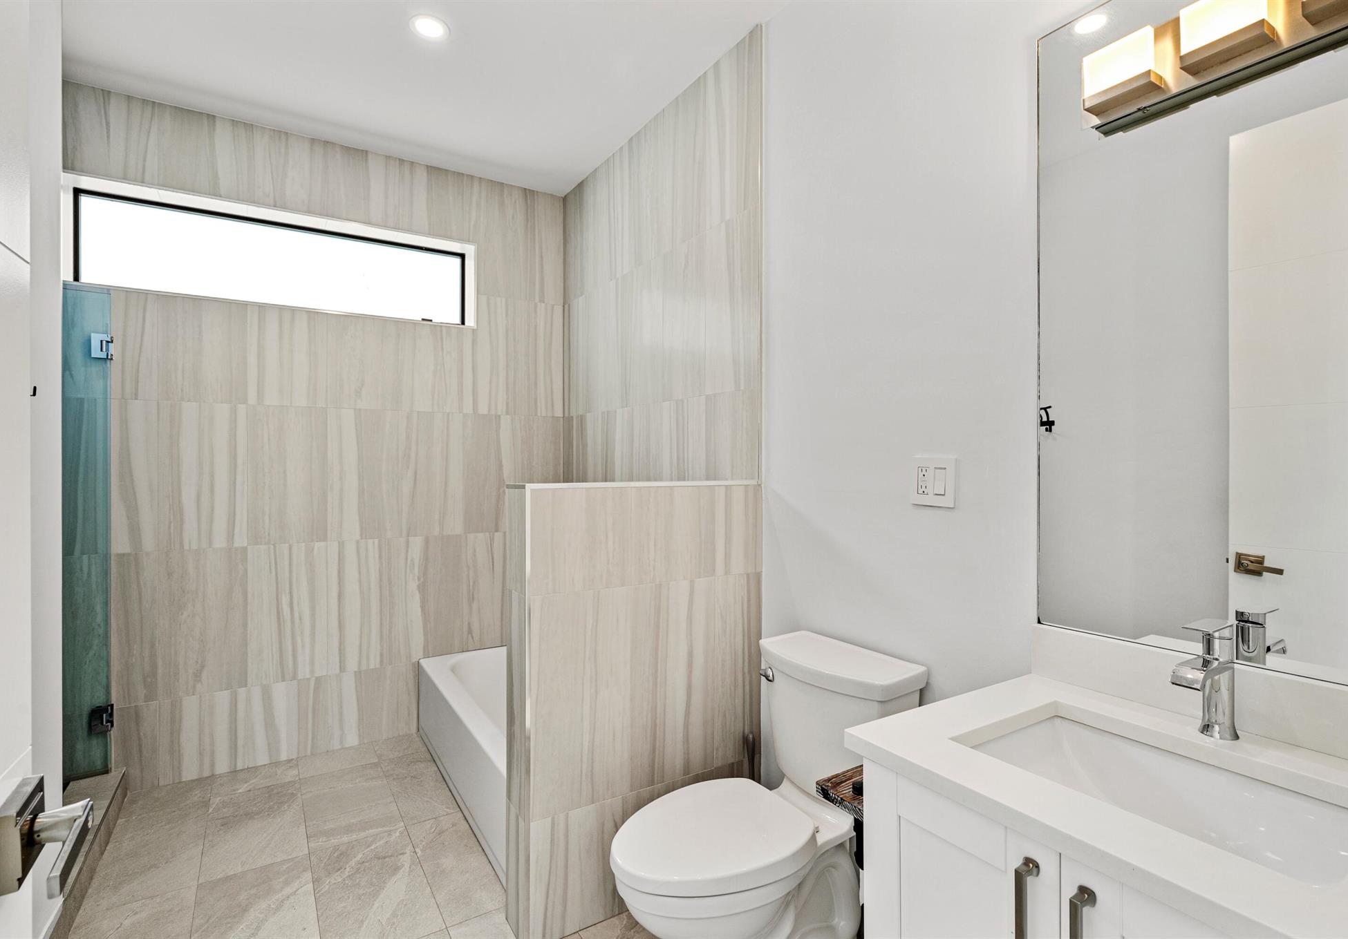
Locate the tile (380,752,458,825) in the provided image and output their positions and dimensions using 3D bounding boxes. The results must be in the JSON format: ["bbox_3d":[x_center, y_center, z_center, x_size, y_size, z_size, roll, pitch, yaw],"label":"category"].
[{"bbox_3d":[-1.041,1.285,2.560,0.202,0.012,0.605,0,0,-33],"label":"tile"}]

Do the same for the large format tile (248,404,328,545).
[{"bbox_3d":[-1.702,0.023,2.779,0.304,0.610,0.012,0,0,-33],"label":"large format tile"}]

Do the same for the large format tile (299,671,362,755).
[{"bbox_3d":[-1.568,1.110,2.863,0.247,0.345,0.012,0,0,-33],"label":"large format tile"}]

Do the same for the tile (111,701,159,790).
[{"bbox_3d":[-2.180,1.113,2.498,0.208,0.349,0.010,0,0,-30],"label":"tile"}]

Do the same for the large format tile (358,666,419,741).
[{"bbox_3d":[-1.359,1.110,2.998,0.260,0.345,0.012,0,0,-33],"label":"large format tile"}]

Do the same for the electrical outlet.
[{"bbox_3d":[0.632,0.031,1.537,0.010,0.119,0.117,0,0,-33],"label":"electrical outlet"}]

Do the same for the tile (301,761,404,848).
[{"bbox_3d":[-1.257,1.293,2.436,0.302,0.010,0.605,0,0,-33],"label":"tile"}]

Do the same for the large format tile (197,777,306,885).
[{"bbox_3d":[-1.503,1.284,2.262,0.296,0.012,0.595,0,0,-33],"label":"large format tile"}]

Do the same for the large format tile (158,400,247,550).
[{"bbox_3d":[-1.961,0.028,2.627,0.300,0.605,0.010,0,0,-30],"label":"large format tile"}]

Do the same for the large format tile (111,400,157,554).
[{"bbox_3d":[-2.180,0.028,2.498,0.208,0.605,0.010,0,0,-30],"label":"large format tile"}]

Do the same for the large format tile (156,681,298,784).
[{"bbox_3d":[-1.877,1.109,2.664,0.488,0.345,0.012,0,0,-33],"label":"large format tile"}]

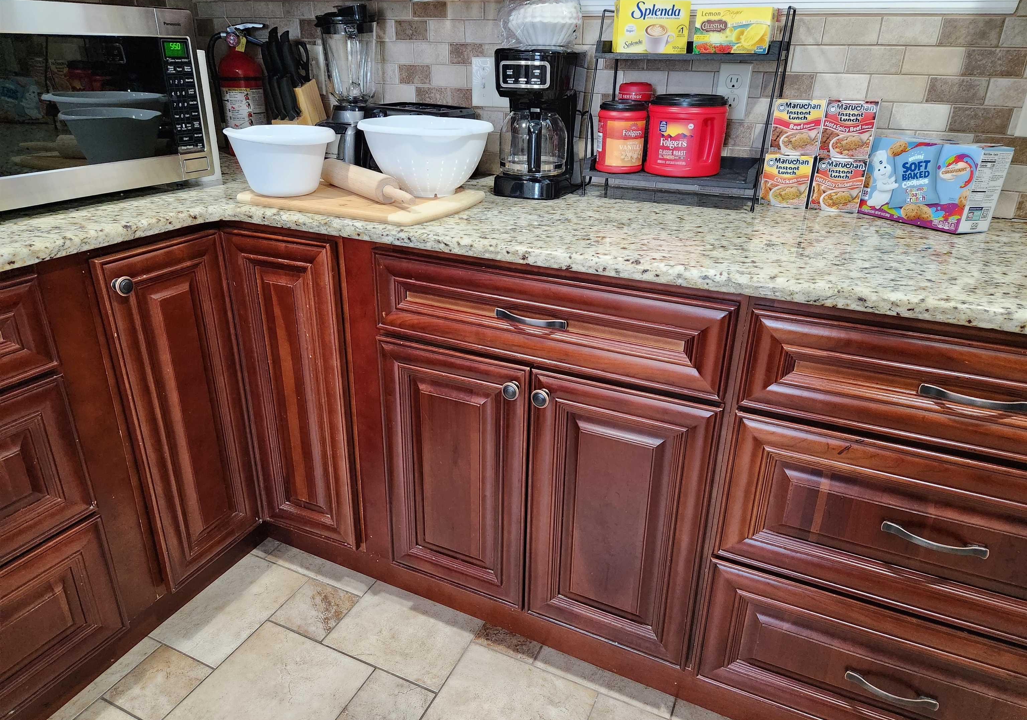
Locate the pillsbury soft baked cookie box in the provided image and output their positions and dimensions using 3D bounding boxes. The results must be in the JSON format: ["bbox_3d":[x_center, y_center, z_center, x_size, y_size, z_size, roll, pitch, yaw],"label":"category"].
[{"bbox_3d":[0.791,-0.336,1.296,0.084,0.147,0.207,-10,26,-24],"label":"pillsbury soft baked cookie box"}]

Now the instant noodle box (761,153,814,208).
[{"bbox_3d":[0.591,-0.388,1.464,0.090,0.105,0.090,12,26,22],"label":"instant noodle box"}]

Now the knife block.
[{"bbox_3d":[-0.585,-0.659,1.891,0.110,0.220,0.150,12,26,22],"label":"knife block"}]

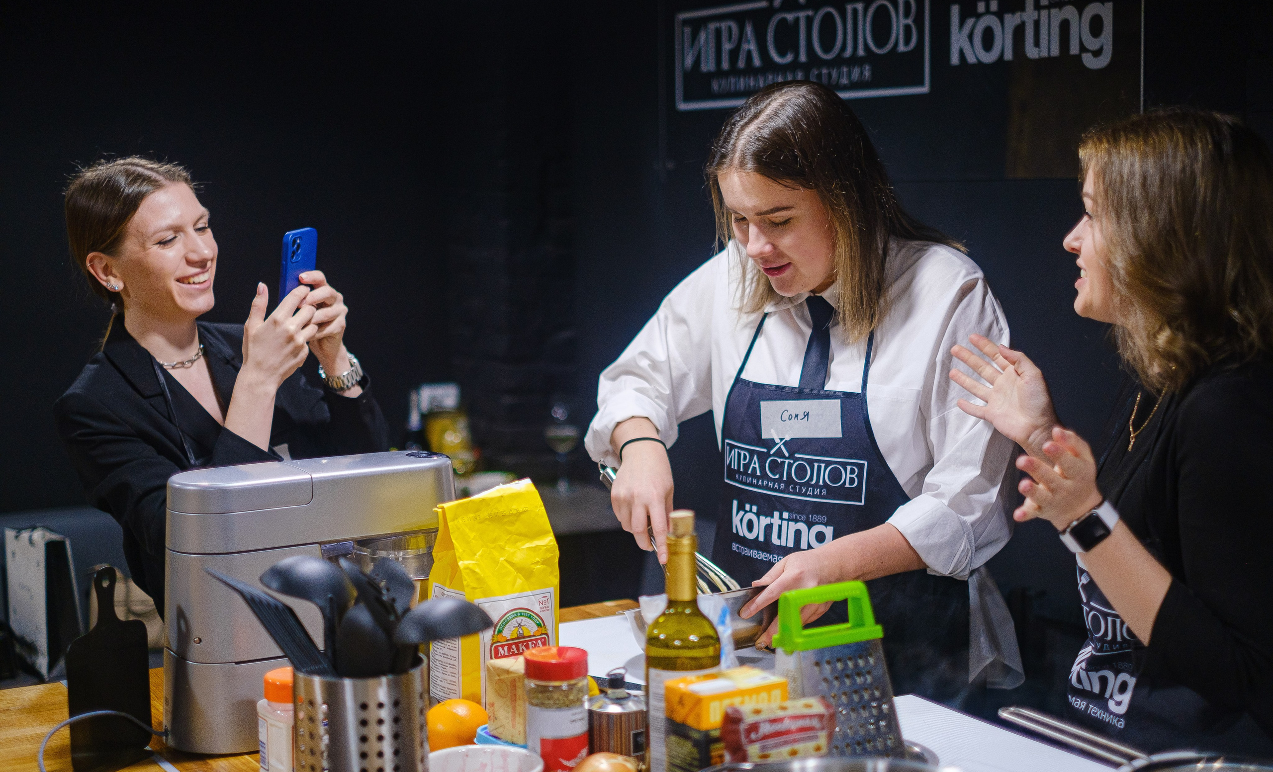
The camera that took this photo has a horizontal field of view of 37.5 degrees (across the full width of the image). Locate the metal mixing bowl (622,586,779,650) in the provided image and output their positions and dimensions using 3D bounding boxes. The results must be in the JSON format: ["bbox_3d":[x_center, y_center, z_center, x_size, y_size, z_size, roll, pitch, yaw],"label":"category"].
[{"bbox_3d":[0.084,0.302,2.370,0.203,0.075,0.203,-9,-3,-1],"label":"metal mixing bowl"}]

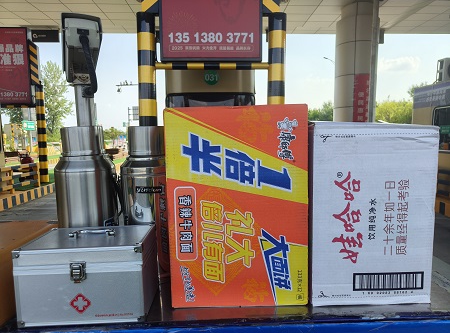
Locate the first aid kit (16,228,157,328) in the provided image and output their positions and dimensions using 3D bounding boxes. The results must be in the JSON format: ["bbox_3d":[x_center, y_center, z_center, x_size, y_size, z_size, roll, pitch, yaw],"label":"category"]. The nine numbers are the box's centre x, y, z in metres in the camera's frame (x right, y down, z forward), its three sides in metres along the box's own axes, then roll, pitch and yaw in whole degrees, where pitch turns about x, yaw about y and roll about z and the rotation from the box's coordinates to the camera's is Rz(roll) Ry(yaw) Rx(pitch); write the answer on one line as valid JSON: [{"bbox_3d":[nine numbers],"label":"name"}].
[{"bbox_3d":[-0.291,0.232,0.699,0.250,0.161,0.163,-1,5,-3],"label":"first aid kit"}]

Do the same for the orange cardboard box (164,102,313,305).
[{"bbox_3d":[0.029,0.081,0.781,0.298,0.433,0.235,-1,5,0],"label":"orange cardboard box"}]

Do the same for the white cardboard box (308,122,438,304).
[{"bbox_3d":[0.312,0.098,0.779,0.257,0.388,0.235,-1,5,-1],"label":"white cardboard box"}]

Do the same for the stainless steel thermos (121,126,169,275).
[{"bbox_3d":[-0.208,0.090,0.913,0.174,0.403,0.174,-1,5,0],"label":"stainless steel thermos"}]

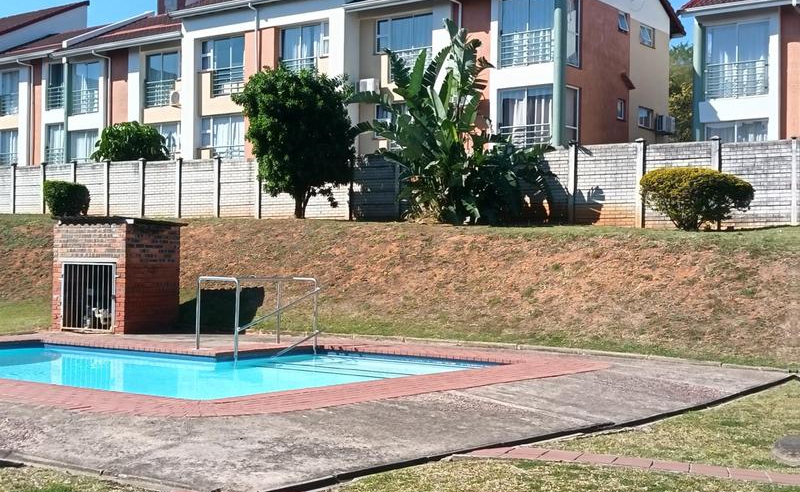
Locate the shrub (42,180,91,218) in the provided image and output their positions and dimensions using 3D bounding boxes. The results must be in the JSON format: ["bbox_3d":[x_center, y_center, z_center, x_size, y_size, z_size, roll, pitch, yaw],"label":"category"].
[{"bbox_3d":[-9.350,-1.318,31.100,1.350,1.040,1.300,1,-1,-17],"label":"shrub"}]

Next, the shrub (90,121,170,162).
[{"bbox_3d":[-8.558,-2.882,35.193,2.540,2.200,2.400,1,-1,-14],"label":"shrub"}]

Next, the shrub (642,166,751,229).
[{"bbox_3d":[5.525,-0.882,20.600,2.120,1.190,2.000,1,-1,15],"label":"shrub"}]

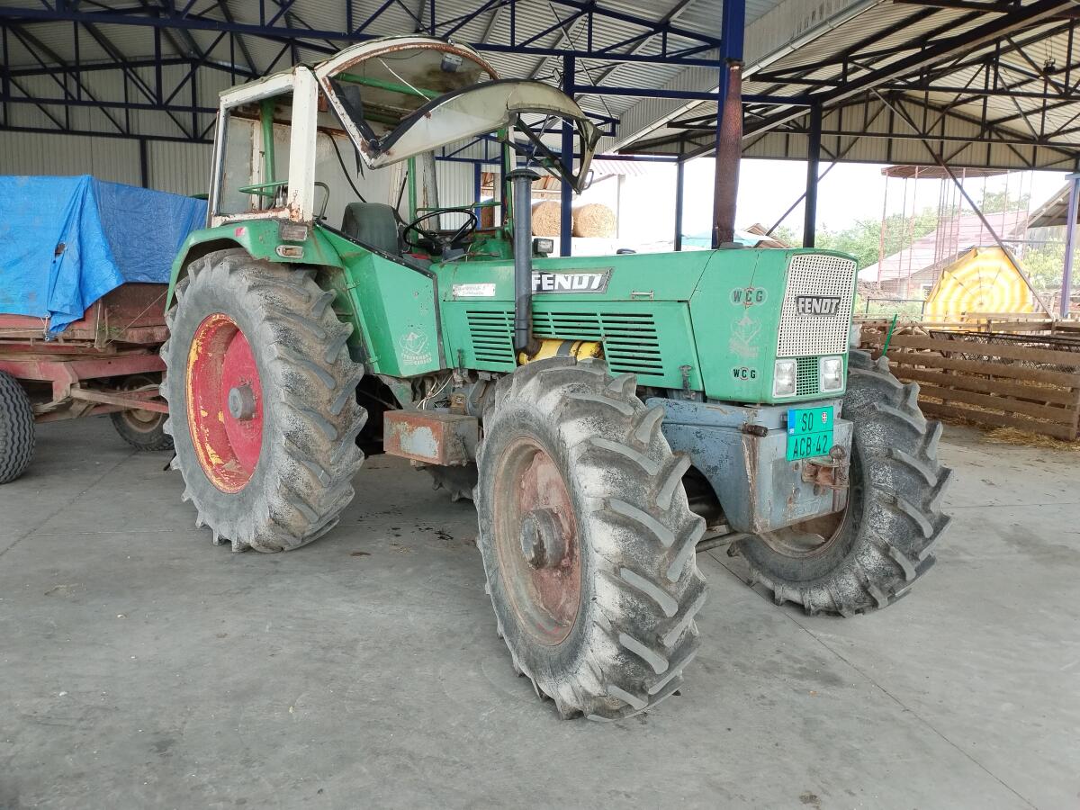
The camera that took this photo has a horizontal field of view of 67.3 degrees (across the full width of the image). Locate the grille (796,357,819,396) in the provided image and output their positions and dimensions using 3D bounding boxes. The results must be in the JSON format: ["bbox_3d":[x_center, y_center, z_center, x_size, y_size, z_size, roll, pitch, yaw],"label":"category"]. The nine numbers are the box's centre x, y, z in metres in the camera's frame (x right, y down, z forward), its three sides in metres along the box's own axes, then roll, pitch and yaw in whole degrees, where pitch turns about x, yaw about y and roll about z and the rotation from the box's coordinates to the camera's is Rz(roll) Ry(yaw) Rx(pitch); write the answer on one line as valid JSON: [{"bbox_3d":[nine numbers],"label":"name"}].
[{"bbox_3d":[1.016,-0.109,3.073,0.165,0.145,0.030,-5,13,-44],"label":"grille"}]

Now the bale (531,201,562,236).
[{"bbox_3d":[0.219,-6.064,26.907,1.380,1.280,1.200,-2,7,-22],"label":"bale"}]

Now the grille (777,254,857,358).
[{"bbox_3d":[1.037,-0.373,3.025,0.540,0.376,0.050,-5,13,-44],"label":"grille"}]

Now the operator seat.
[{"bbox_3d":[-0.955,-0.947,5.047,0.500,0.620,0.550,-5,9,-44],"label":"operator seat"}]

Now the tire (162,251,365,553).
[{"bbox_3d":[-1.661,-0.045,4.713,0.470,1.690,1.730,-5,9,-44],"label":"tire"}]

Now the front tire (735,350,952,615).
[{"bbox_3d":[1.317,0.343,3.824,0.380,1.220,1.250,-2,7,-25],"label":"front tire"}]

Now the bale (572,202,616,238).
[{"bbox_3d":[1.711,-6.171,27.707,1.380,1.280,1.200,-2,7,-22],"label":"bale"}]

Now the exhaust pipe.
[{"bbox_3d":[-0.080,-0.646,3.670,0.140,0.832,0.140,1,6,0],"label":"exhaust pipe"}]

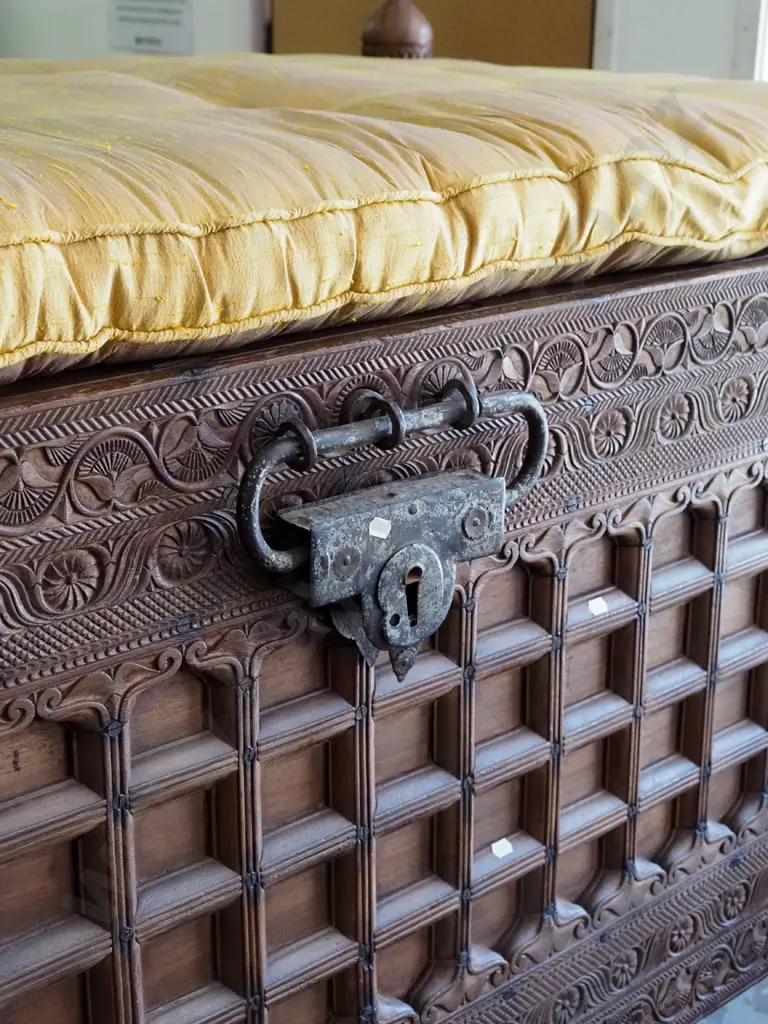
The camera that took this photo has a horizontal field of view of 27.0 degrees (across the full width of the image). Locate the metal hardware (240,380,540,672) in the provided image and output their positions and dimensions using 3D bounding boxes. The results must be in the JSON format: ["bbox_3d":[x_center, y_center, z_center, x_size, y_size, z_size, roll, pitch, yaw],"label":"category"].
[{"bbox_3d":[0.008,0.012,0.827,0.209,0.157,0.041,-15,23,-39],"label":"metal hardware"}]

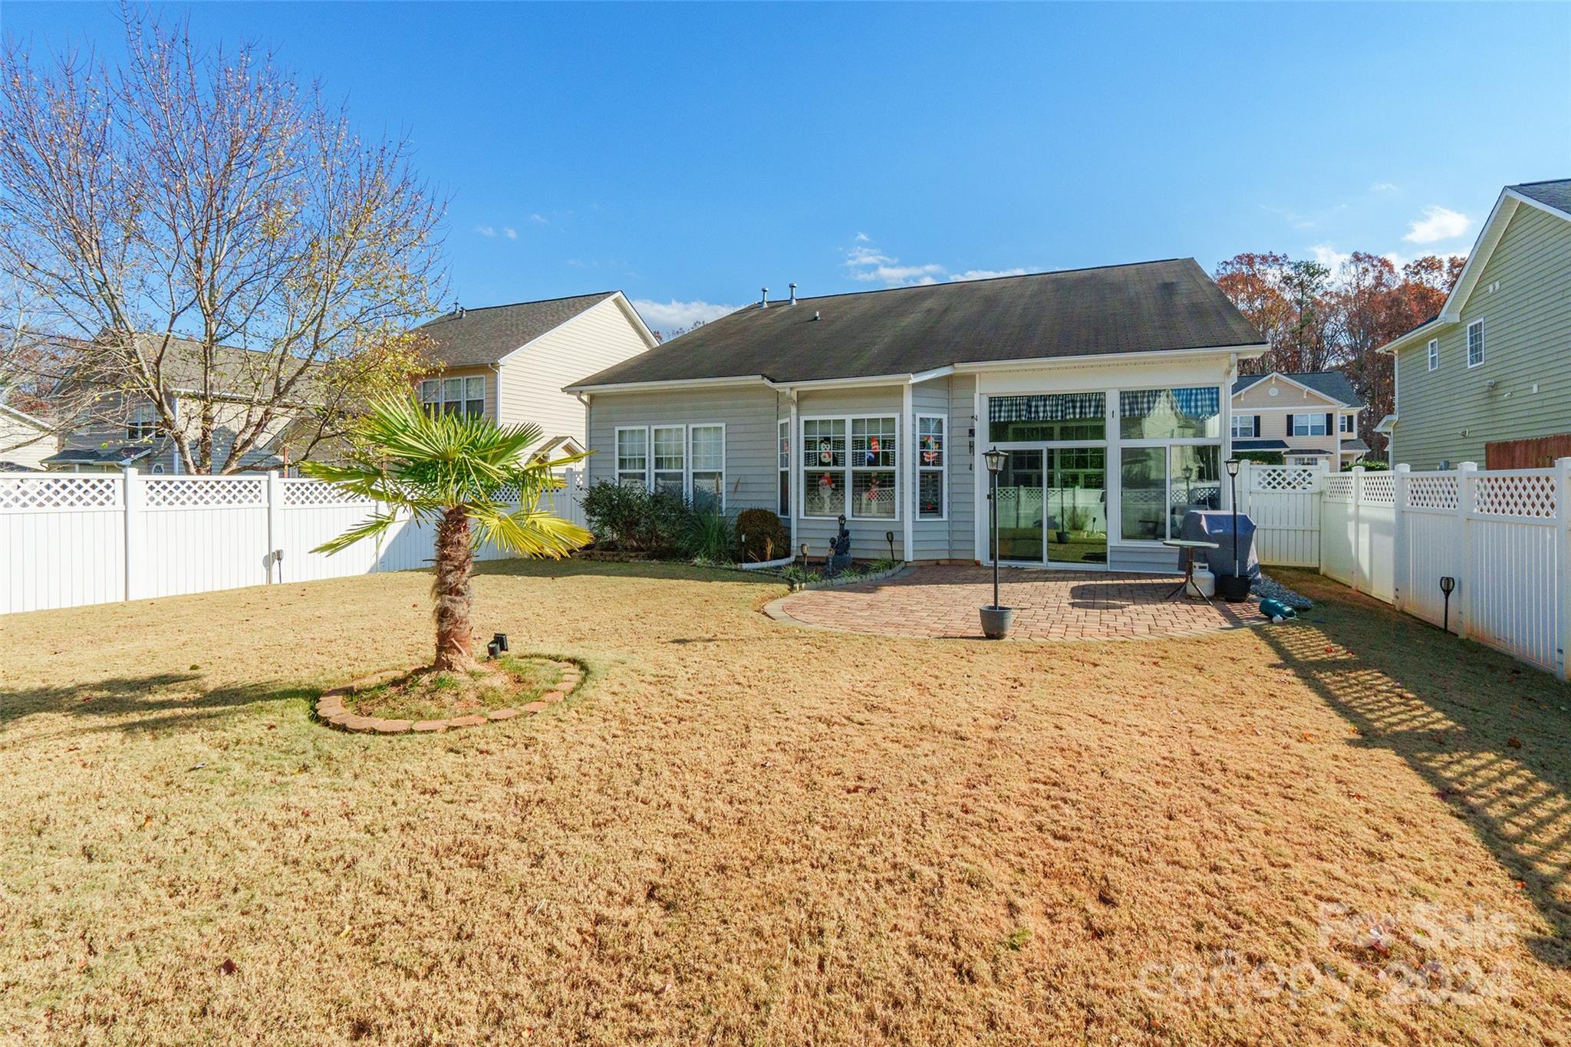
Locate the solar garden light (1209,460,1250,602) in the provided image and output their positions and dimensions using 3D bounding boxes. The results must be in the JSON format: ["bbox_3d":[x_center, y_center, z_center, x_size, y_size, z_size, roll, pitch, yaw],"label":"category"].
[{"bbox_3d":[5.960,0.050,9.250,0.340,1.860,0.340,0,3,0],"label":"solar garden light"}]

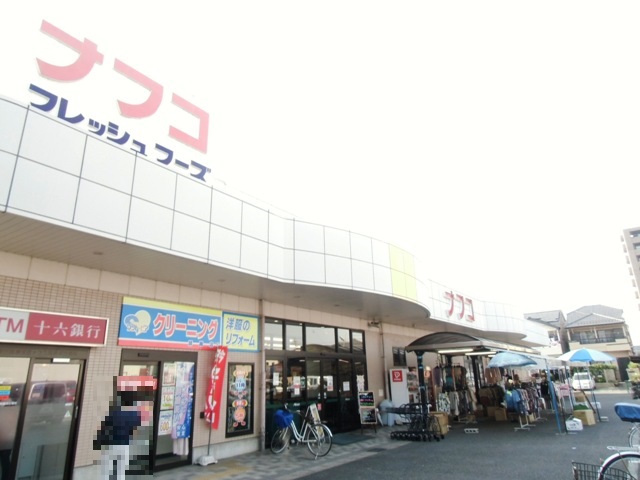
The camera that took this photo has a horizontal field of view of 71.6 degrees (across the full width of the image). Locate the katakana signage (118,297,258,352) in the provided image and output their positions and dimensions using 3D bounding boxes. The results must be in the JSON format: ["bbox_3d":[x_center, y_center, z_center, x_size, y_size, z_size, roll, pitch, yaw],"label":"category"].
[{"bbox_3d":[-2.666,1.972,9.901,0.100,0.930,3.790,-13,-21,33],"label":"katakana signage"}]

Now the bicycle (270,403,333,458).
[{"bbox_3d":[-0.512,4.337,10.127,1.800,1.070,0.560,-12,-20,29],"label":"bicycle"}]

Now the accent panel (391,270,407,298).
[{"bbox_3d":[2.178,1.190,12.162,0.060,0.690,0.800,-14,-22,35],"label":"accent panel"}]

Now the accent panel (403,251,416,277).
[{"bbox_3d":[2.610,0.727,13.006,0.060,0.690,0.800,-11,-20,28],"label":"accent panel"}]

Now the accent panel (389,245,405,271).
[{"bbox_3d":[2.162,0.535,12.371,0.060,0.690,0.800,-14,-22,35],"label":"accent panel"}]

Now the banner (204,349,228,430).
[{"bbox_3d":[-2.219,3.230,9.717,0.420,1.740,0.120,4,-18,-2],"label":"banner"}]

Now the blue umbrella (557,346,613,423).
[{"bbox_3d":[9.914,5.239,16.169,2.000,2.520,2.000,-13,-21,33],"label":"blue umbrella"}]

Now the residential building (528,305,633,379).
[{"bbox_3d":[28.355,11.685,48.472,8.800,8.300,8.500,-13,-21,33],"label":"residential building"}]

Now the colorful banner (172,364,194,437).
[{"bbox_3d":[-2.834,3.331,9.259,0.040,1.490,0.460,-13,-21,33],"label":"colorful banner"}]

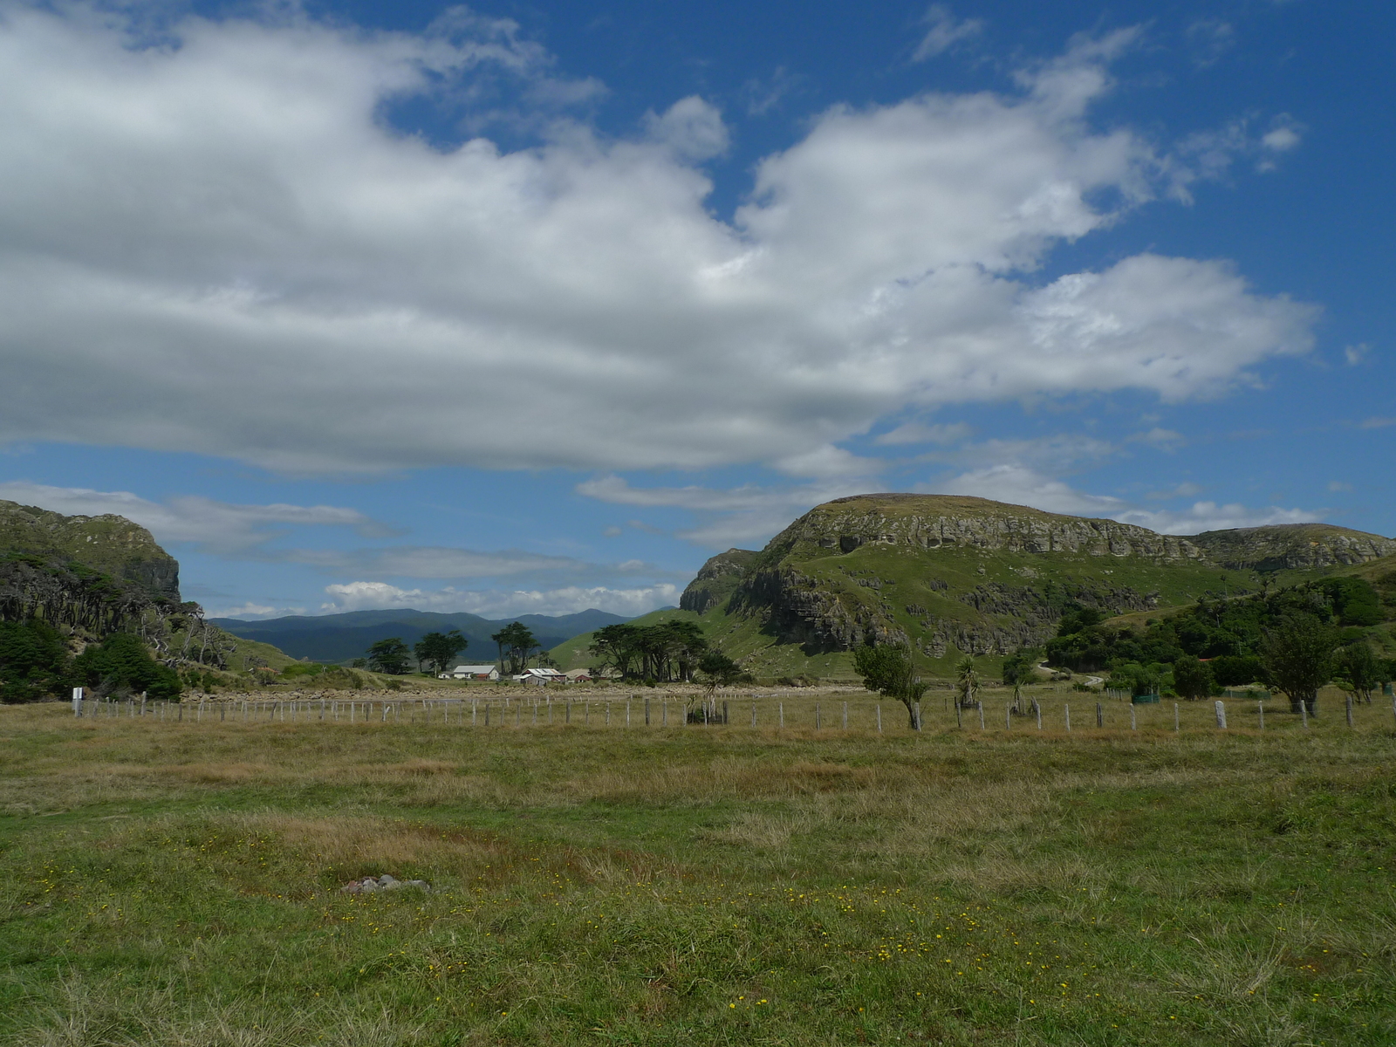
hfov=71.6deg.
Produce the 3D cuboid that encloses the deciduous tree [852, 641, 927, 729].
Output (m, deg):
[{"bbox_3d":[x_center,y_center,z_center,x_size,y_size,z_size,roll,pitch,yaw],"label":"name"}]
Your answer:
[{"bbox_3d":[7.139,6.024,36.000,2.750,3.200,2.500,-2,-10,11],"label":"deciduous tree"}]

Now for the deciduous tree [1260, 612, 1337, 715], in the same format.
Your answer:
[{"bbox_3d":[31.634,7.384,51.000,3.700,5.300,3.600,-6,-11,31],"label":"deciduous tree"}]

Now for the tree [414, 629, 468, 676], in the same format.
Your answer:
[{"bbox_3d":[-90.411,45.397,340.000,18.000,16.500,16.000,3,-10,-15],"label":"tree"}]

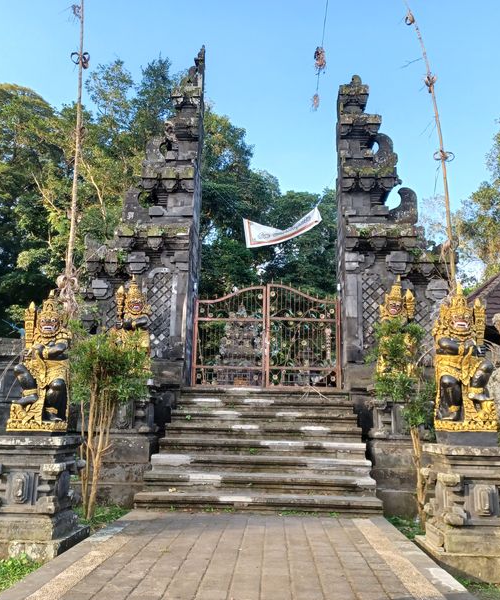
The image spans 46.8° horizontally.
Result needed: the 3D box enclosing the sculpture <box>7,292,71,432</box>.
[{"bbox_3d":[-2.312,0.675,6.429,0.477,1.539,0.477,1,-12,2],"label":"sculpture"}]

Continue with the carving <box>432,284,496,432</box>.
[{"bbox_3d":[2.283,0.633,6.217,0.477,1.530,0.477,1,-12,2],"label":"carving"}]

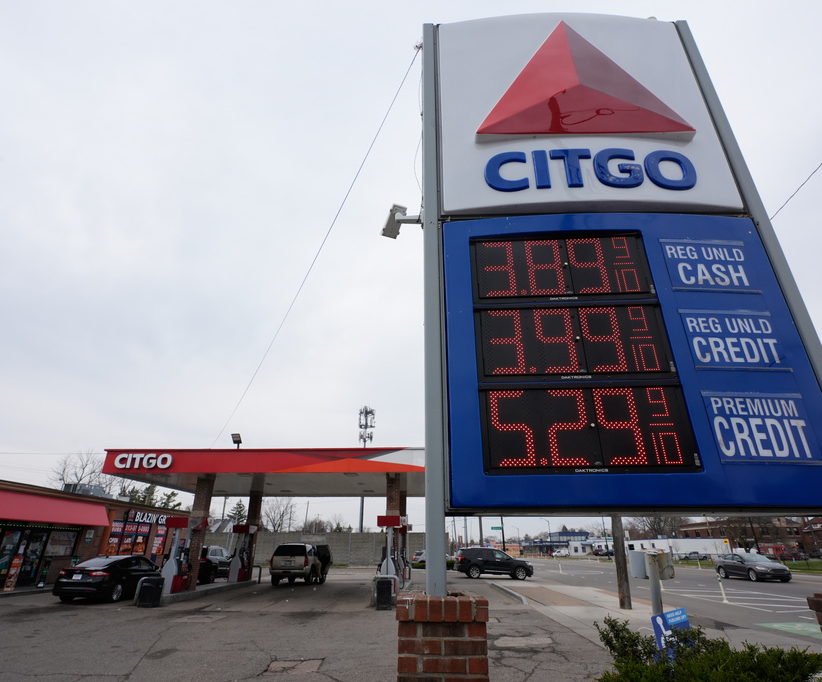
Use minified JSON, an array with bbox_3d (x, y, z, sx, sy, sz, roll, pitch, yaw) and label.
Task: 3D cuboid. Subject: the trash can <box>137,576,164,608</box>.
[{"bbox_3d":[-8.274,8.015,14.508,0.500,0.800,0.500,0,-25,1],"label":"trash can"}]

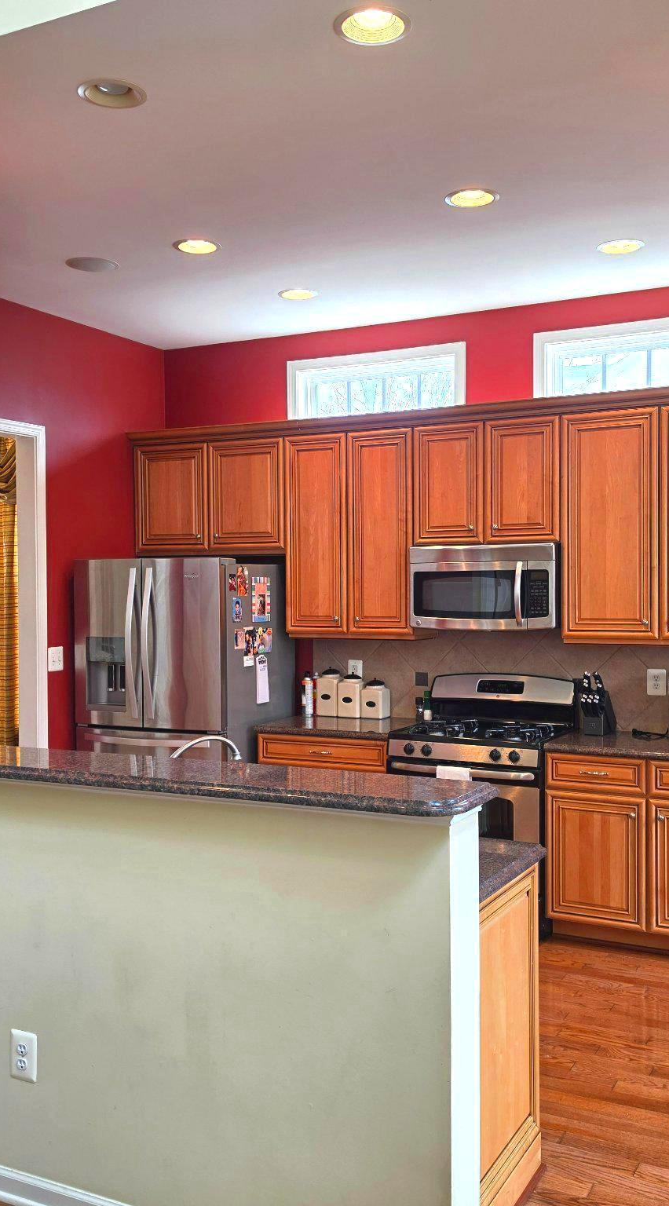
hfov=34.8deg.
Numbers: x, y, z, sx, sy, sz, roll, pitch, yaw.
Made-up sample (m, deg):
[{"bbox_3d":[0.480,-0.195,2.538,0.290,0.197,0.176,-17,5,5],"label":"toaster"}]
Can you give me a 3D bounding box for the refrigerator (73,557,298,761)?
[{"bbox_3d":[-0.793,0.655,5.929,0.930,1.770,0.890,0,1,28],"label":"refrigerator"}]

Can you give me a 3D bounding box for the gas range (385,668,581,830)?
[{"bbox_3d":[0.737,0.959,5.291,0.765,1.175,0.675,0,1,28],"label":"gas range"}]

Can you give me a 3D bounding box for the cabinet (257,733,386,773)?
[{"bbox_3d":[0.085,1.105,5.691,0.760,0.872,0.605,0,1,28],"label":"cabinet"}]

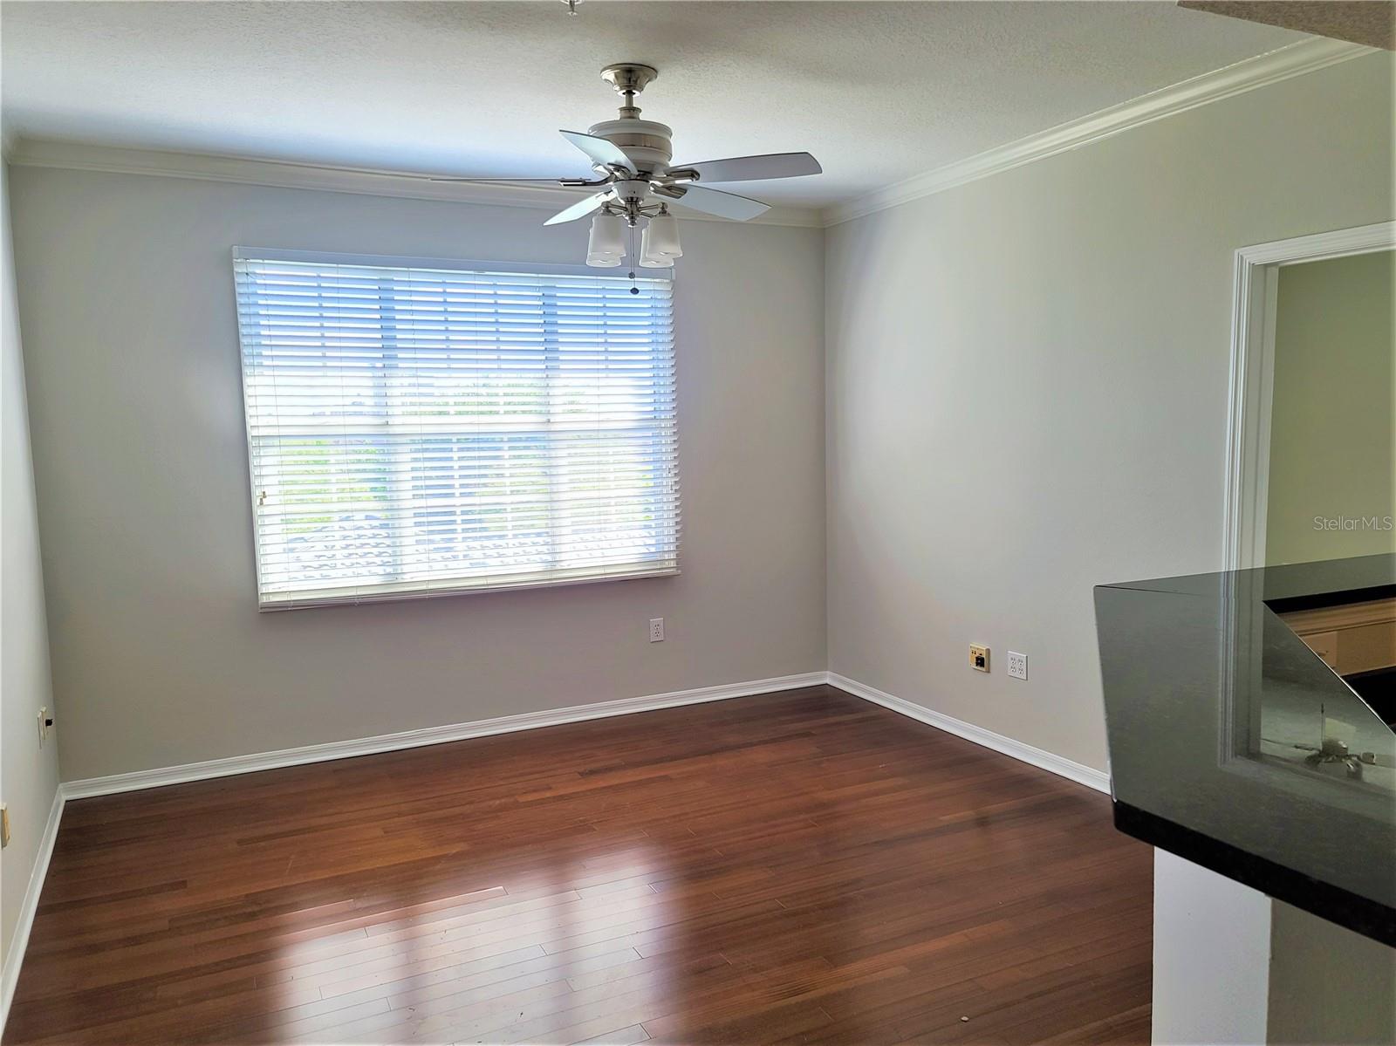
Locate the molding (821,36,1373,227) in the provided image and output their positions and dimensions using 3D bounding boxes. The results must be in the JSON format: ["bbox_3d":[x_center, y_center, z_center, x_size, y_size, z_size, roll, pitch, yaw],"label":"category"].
[{"bbox_3d":[1.359,-1.599,4.373,0.080,0.090,3.046,-4,6,-26],"label":"molding"}]

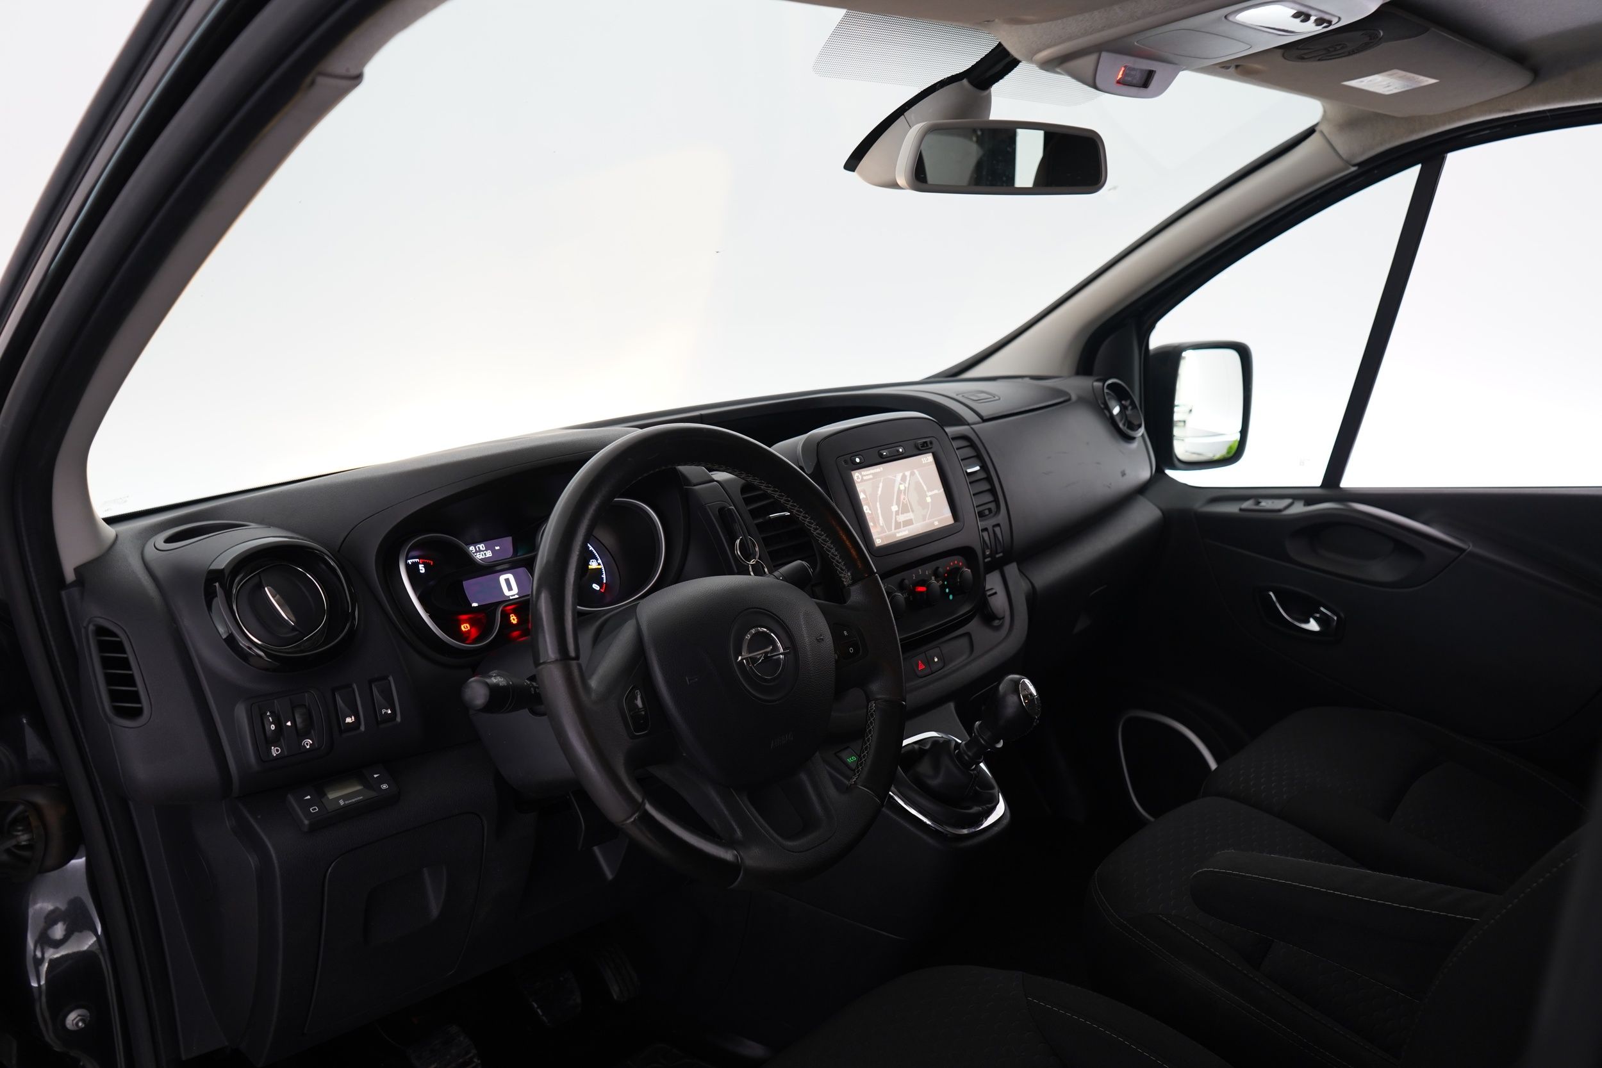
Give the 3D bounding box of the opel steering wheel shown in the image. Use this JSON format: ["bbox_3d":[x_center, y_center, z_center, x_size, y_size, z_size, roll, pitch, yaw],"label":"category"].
[{"bbox_3d":[-0.065,0.098,1.040,0.100,0.385,0.385,-24,-5,41],"label":"opel steering wheel"}]

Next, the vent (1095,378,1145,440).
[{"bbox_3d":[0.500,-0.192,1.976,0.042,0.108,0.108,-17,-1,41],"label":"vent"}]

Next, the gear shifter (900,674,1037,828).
[{"bbox_3d":[0.156,0.211,1.231,0.135,0.165,0.125,10,17,38],"label":"gear shifter"}]

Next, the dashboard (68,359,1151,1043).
[{"bbox_3d":[0.075,0.097,1.472,0.450,0.470,1.580,10,17,38],"label":"dashboard"}]

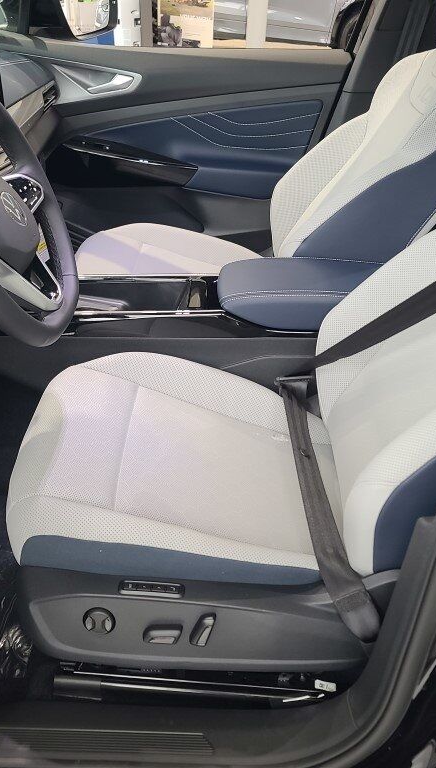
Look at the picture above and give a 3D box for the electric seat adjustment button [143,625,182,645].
[{"bbox_3d":[-0.073,0.328,0.968,0.050,0.023,0.017,1,24,0],"label":"electric seat adjustment button"}]

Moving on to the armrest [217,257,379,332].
[{"bbox_3d":[0.179,-0.172,1.423,0.360,0.080,0.175,1,31,0],"label":"armrest"}]

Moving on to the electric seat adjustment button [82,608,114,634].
[{"bbox_3d":[-0.156,0.310,0.964,0.040,0.040,0.015,1,24,0],"label":"electric seat adjustment button"}]

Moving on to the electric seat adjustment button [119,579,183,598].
[{"bbox_3d":[-0.084,0.259,0.936,0.084,0.027,0.014,1,24,0],"label":"electric seat adjustment button"}]

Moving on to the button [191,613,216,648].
[{"bbox_3d":[-0.019,0.321,0.963,0.022,0.047,0.017,22,22,-9],"label":"button"}]

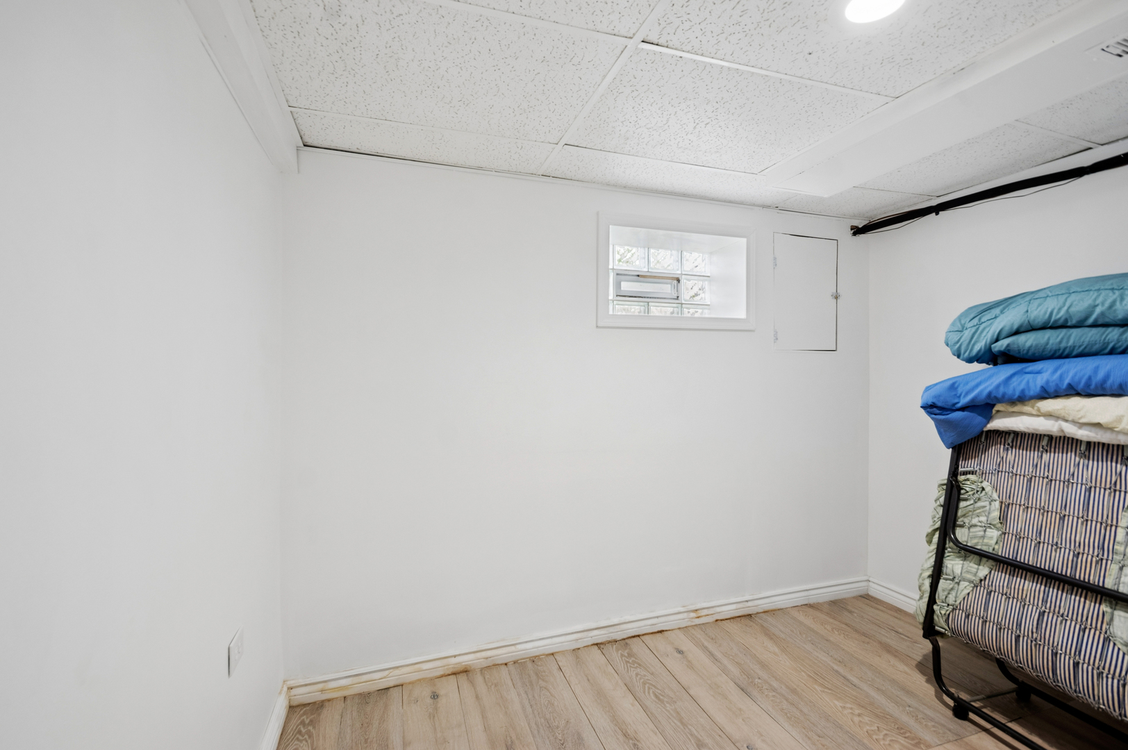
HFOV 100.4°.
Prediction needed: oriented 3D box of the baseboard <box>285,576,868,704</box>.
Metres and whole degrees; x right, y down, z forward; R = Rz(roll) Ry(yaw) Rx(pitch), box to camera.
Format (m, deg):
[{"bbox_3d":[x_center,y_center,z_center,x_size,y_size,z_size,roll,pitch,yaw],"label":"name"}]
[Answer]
[{"bbox_3d":[0.341,1.219,2.258,2.979,0.096,0.018,0,1,-18],"label":"baseboard"}]

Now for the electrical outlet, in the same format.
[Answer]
[{"bbox_3d":[-0.924,0.778,1.325,0.009,0.088,0.113,0,1,-18],"label":"electrical outlet"}]

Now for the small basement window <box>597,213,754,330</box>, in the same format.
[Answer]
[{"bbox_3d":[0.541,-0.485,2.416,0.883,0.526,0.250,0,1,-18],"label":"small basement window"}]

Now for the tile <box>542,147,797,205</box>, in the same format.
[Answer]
[{"bbox_3d":[0.556,-0.893,2.137,1.254,0.018,0.310,0,1,-18],"label":"tile"}]

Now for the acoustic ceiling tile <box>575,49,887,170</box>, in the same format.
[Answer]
[{"bbox_3d":[0.517,-0.886,1.650,0.892,0.018,0.595,0,1,-18],"label":"acoustic ceiling tile"}]

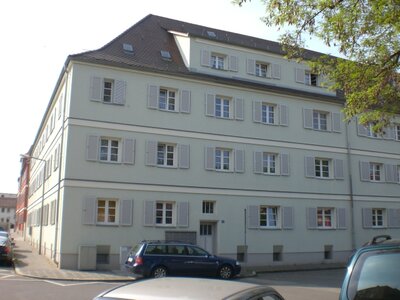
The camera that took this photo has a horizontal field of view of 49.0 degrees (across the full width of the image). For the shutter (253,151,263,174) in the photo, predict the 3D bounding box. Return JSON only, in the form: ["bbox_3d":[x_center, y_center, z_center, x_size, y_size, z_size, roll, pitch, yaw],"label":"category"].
[{"bbox_3d":[3.495,0.753,26.313,0.620,1.360,0.050,5,-13,-23],"label":"shutter"}]

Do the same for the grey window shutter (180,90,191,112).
[{"bbox_3d":[-0.777,-2.692,24.143,0.587,1.280,0.050,5,-12,-24],"label":"grey window shutter"}]

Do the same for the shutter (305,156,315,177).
[{"bbox_3d":[6.743,1.020,26.848,0.740,1.250,0.050,5,-12,-24],"label":"shutter"}]

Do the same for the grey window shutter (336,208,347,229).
[{"bbox_3d":[8.804,4.255,27.153,0.720,1.270,0.050,5,-12,-24],"label":"grey window shutter"}]

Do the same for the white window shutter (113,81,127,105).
[{"bbox_3d":[-4.136,-2.945,22.689,0.650,1.330,0.050,5,-12,-24],"label":"white window shutter"}]

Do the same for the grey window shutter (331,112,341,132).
[{"bbox_3d":[9.172,-1.843,29.371,0.720,1.360,0.050,5,-13,-23],"label":"grey window shutter"}]

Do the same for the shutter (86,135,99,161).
[{"bbox_3d":[-5.248,-0.113,21.593,0.600,1.250,0.050,5,-12,-24],"label":"shutter"}]

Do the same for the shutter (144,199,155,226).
[{"bbox_3d":[-2.648,3.344,23.048,0.620,1.360,0.050,5,-13,-23],"label":"shutter"}]

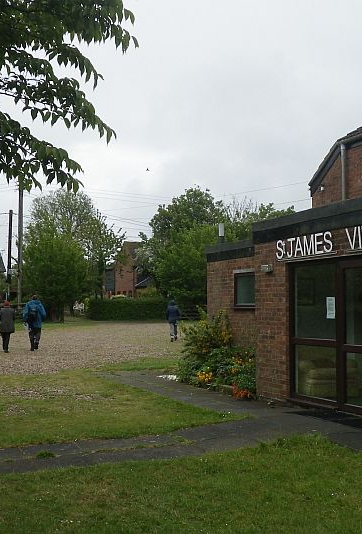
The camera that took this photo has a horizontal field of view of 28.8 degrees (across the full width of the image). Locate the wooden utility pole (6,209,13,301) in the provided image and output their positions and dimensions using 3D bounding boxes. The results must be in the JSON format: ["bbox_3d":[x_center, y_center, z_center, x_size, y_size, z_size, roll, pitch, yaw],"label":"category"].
[{"bbox_3d":[-13.902,-0.404,57.000,0.260,8.700,0.260,0,-3,0],"label":"wooden utility pole"}]

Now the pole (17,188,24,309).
[{"bbox_3d":[-11.401,-1.205,50.000,0.280,9.500,0.280,0,-3,0],"label":"pole"}]

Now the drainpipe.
[{"bbox_3d":[3.832,-1.709,16.527,0.080,2.400,0.080,1,-4,-23],"label":"drainpipe"}]

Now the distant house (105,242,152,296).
[{"bbox_3d":[-5.732,1.474,77.000,6.500,8.000,8.000,-1,-4,6],"label":"distant house"}]

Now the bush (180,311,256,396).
[{"bbox_3d":[0.888,1.542,13.356,0.950,1.450,3.300,1,-4,-23],"label":"bush"}]

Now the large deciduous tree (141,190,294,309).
[{"bbox_3d":[2.935,-1.234,60.000,13.000,11.300,11.000,0,-3,0],"label":"large deciduous tree"}]

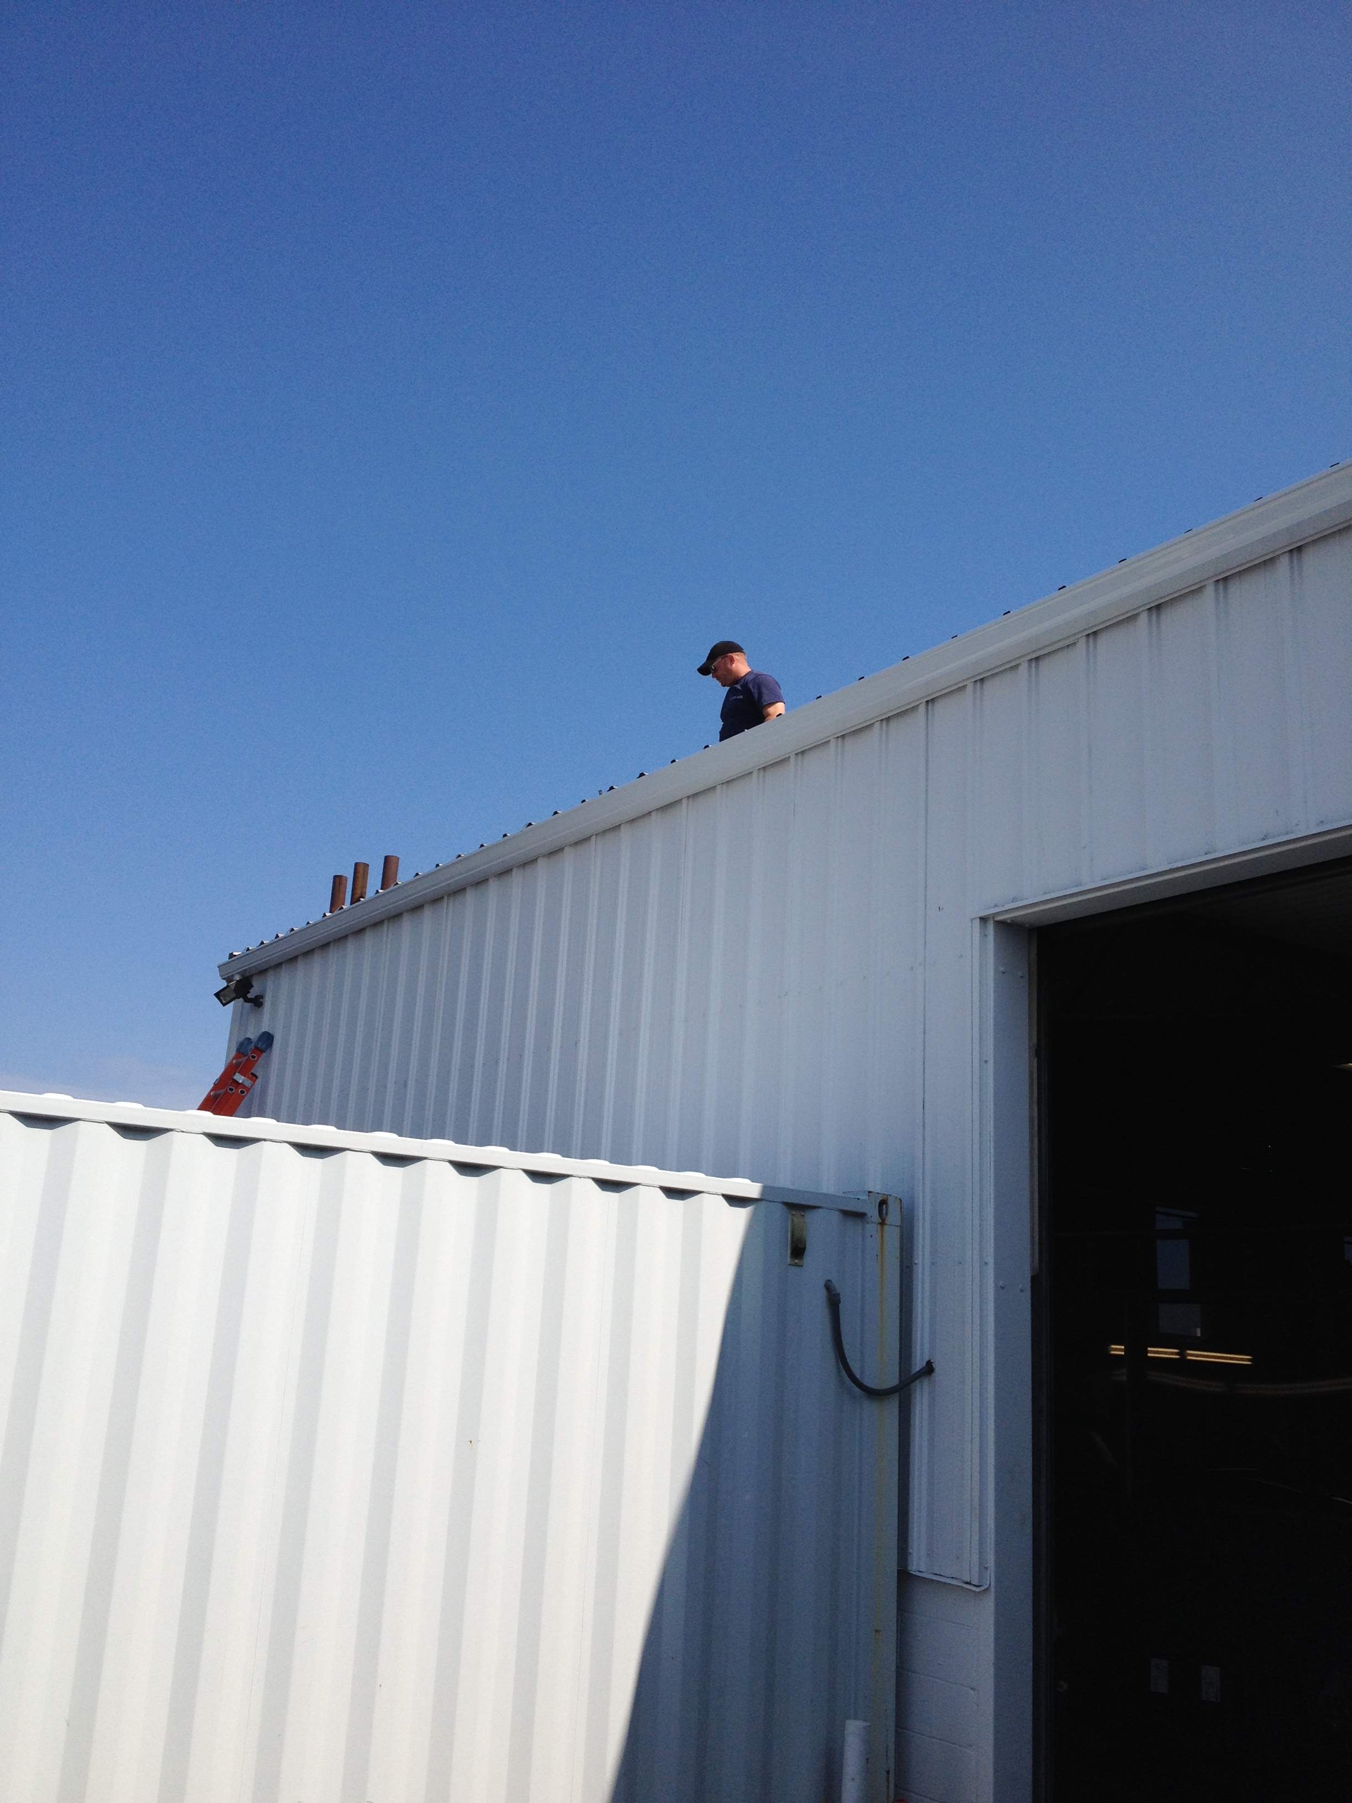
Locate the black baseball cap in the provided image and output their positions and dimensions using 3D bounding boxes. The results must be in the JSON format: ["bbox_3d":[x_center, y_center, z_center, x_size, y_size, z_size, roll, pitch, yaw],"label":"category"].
[{"bbox_3d":[0.241,-1.342,10.000,0.270,0.140,0.175,-20,-12,-13],"label":"black baseball cap"}]

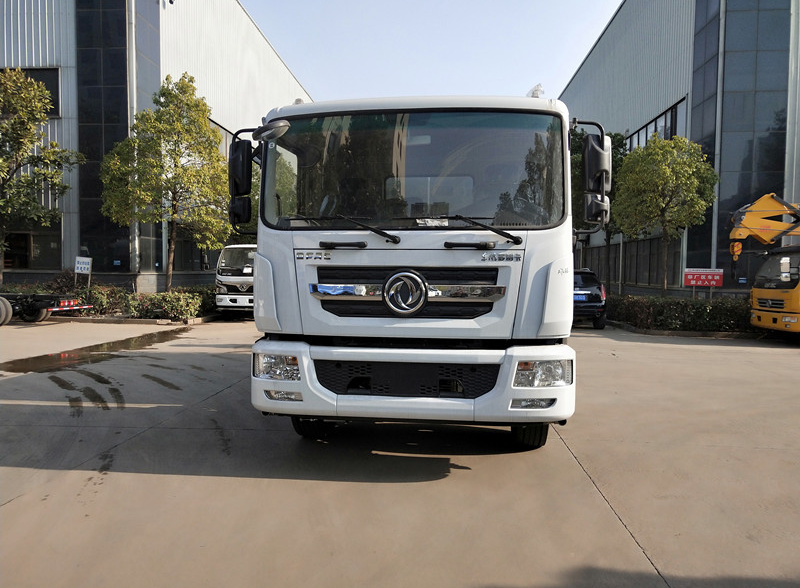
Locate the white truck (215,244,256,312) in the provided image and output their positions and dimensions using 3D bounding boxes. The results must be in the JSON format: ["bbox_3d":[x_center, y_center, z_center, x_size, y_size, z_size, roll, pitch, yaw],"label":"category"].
[{"bbox_3d":[-4.480,-0.468,20.289,1.870,2.280,5.800,1,3,4],"label":"white truck"}]

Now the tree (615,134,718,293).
[{"bbox_3d":[7.656,-1.813,16.600,2.898,5.484,2.898,1,3,4],"label":"tree"}]

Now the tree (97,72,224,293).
[{"bbox_3d":[-7.386,-3.101,18.200,3.911,7.695,3.911,1,3,4],"label":"tree"}]

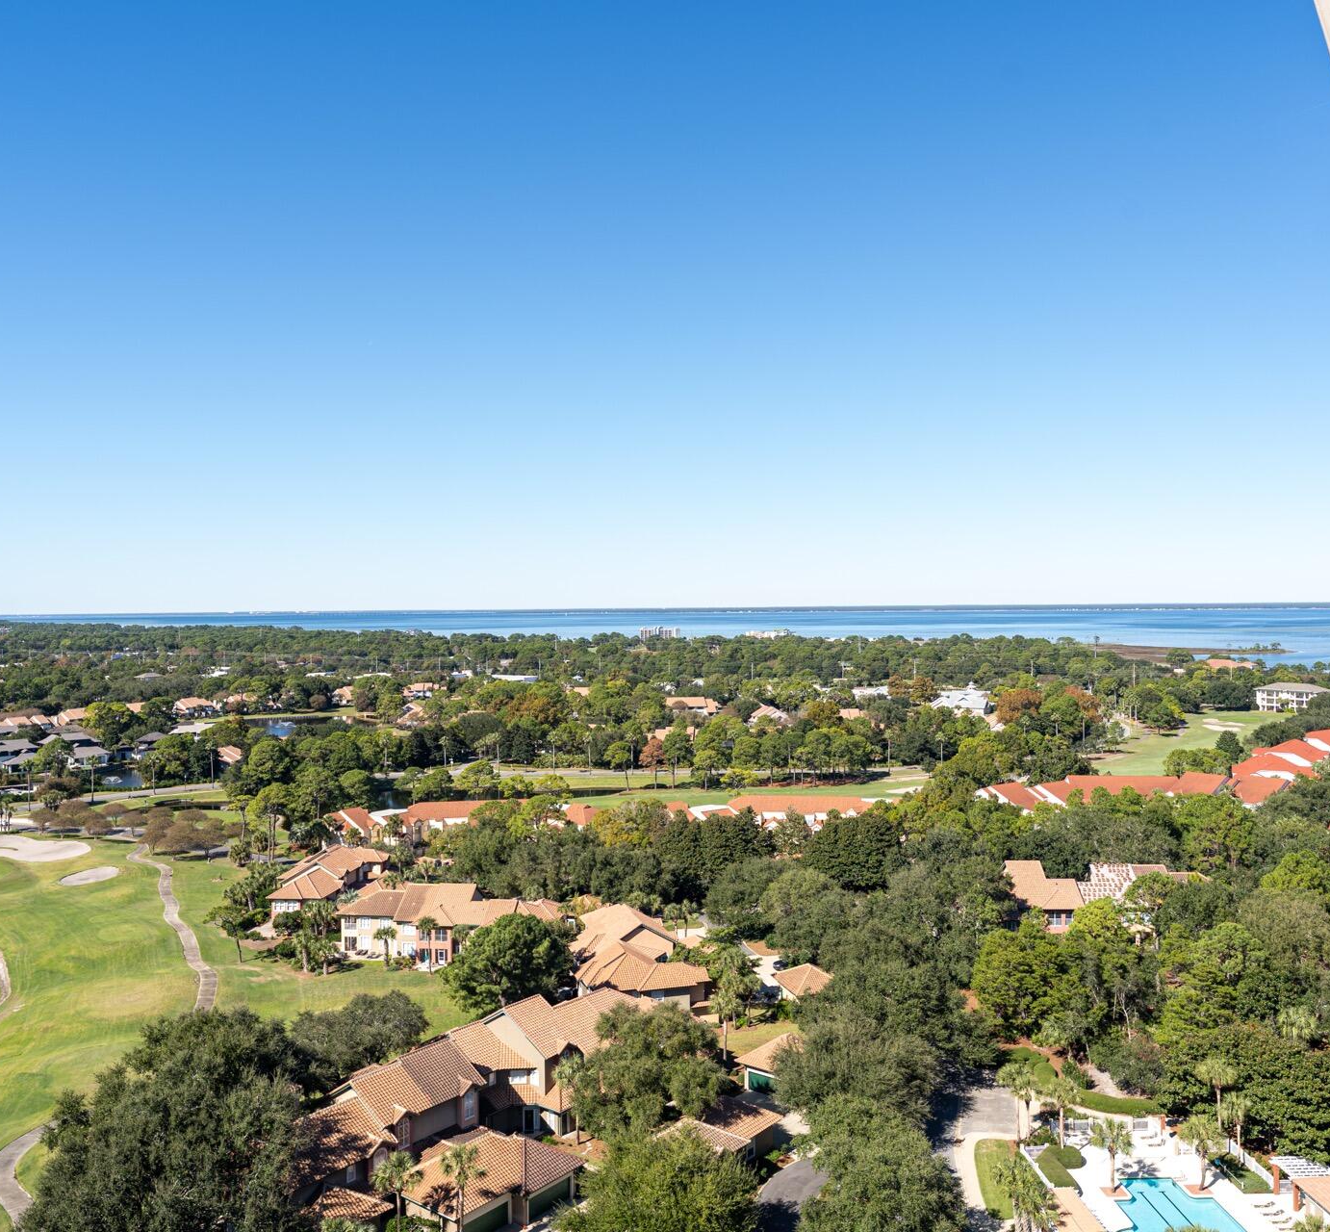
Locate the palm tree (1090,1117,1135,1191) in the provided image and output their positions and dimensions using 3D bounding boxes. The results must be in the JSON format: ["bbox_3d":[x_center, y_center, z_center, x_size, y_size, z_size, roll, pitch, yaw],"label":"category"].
[{"bbox_3d":[43.349,52.059,109.131,4.000,7.100,4.000,0,1,20],"label":"palm tree"}]

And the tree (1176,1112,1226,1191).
[{"bbox_3d":[49.545,49.472,104.262,4.470,6.970,4.470,0,1,25],"label":"tree"}]

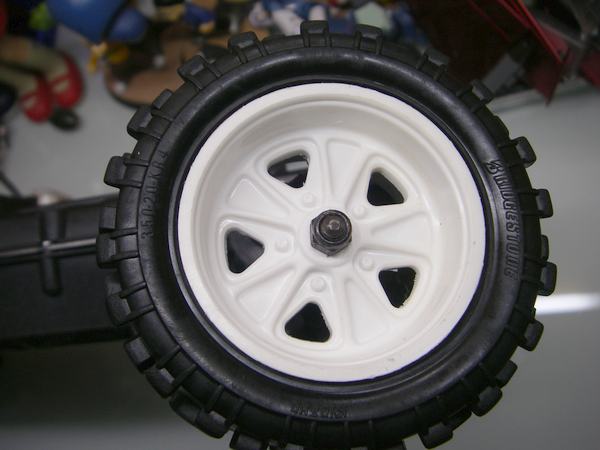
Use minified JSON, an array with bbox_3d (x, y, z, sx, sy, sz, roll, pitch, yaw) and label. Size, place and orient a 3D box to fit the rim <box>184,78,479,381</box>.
[{"bbox_3d":[0.005,0.003,0.129,0.055,0.025,0.055,0,75,-5],"label":"rim"}]

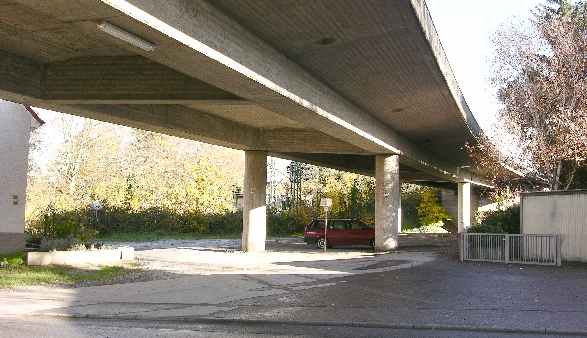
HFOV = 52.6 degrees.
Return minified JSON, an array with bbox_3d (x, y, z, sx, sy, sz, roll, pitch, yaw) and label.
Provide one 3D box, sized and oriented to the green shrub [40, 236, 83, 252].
[{"bbox_3d":[-7.663,2.471,19.600,1.250,0.540,0.900,1,-4,0],"label":"green shrub"}]

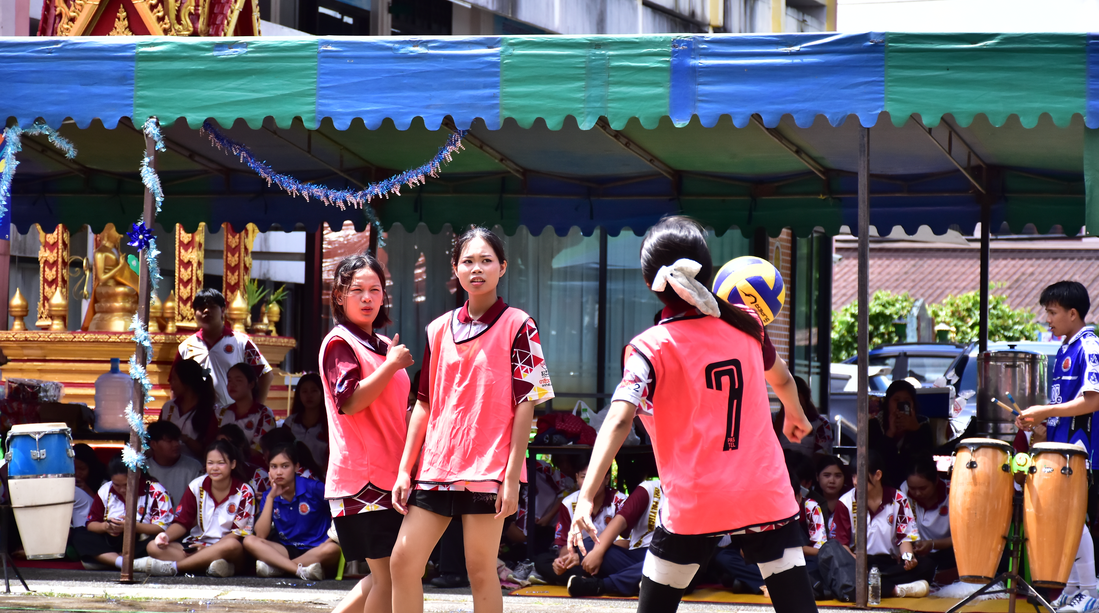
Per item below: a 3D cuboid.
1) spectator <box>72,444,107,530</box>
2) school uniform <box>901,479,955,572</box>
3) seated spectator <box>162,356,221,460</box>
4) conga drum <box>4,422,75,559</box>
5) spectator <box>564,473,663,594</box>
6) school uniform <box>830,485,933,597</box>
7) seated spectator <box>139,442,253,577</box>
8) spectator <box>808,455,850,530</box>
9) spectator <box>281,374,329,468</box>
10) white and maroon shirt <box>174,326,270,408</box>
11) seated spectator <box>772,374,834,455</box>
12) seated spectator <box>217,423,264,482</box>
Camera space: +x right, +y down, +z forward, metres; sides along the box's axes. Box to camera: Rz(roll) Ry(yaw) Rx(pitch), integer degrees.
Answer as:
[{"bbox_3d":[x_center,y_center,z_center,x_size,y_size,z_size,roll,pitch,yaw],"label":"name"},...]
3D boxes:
[{"bbox_3d":[-2.649,1.104,21.300,0.520,0.740,0.620,0,-2,27],"label":"spectator"},{"bbox_3d":[2.075,1.189,20.800,0.520,0.540,0.550,1,-2,20],"label":"school uniform"},{"bbox_3d":[-2.081,0.888,22.400,0.450,1.180,0.700,0,-2,25],"label":"seated spectator"},{"bbox_3d":[-2.578,0.931,19.600,0.360,0.690,0.360,-3,1,6],"label":"conga drum"},{"bbox_3d":[0.453,1.091,20.350,0.620,0.820,0.700,0,-2,36],"label":"spectator"},{"bbox_3d":[1.878,1.305,22.000,0.580,0.620,0.600,1,-2,10],"label":"school uniform"},{"bbox_3d":[-1.945,1.115,21.500,0.610,0.770,0.700,1,-1,14],"label":"seated spectator"},{"bbox_3d":[1.654,1.261,22.800,0.520,0.790,0.650,1,-2,8],"label":"spectator"},{"bbox_3d":[-1.423,0.954,22.900,0.450,1.130,0.700,1,-2,12],"label":"spectator"},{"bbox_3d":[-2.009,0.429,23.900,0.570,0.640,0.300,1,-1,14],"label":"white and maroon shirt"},{"bbox_3d":[1.414,0.957,21.600,0.450,1.150,0.700,1,-2,20],"label":"seated spectator"},{"bbox_3d":[-1.778,1.097,22.400,0.580,0.840,0.660,0,-1,23],"label":"seated spectator"}]

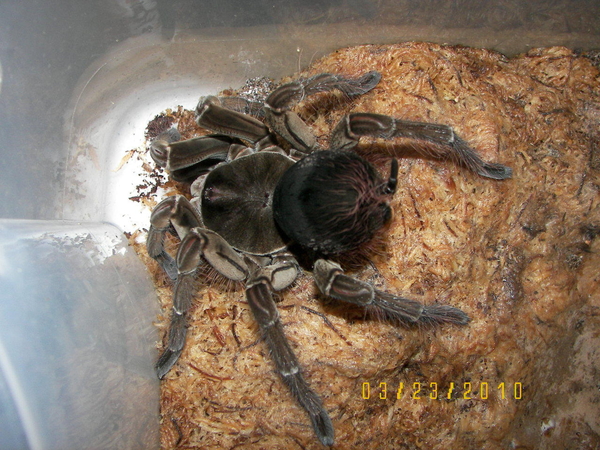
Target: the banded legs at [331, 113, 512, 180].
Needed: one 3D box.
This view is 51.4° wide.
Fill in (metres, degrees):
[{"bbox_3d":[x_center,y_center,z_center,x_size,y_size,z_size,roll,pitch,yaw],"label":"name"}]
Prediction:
[{"bbox_3d":[0.040,-0.026,0.199,0.063,0.021,0.014,4,71,0],"label":"banded legs"}]

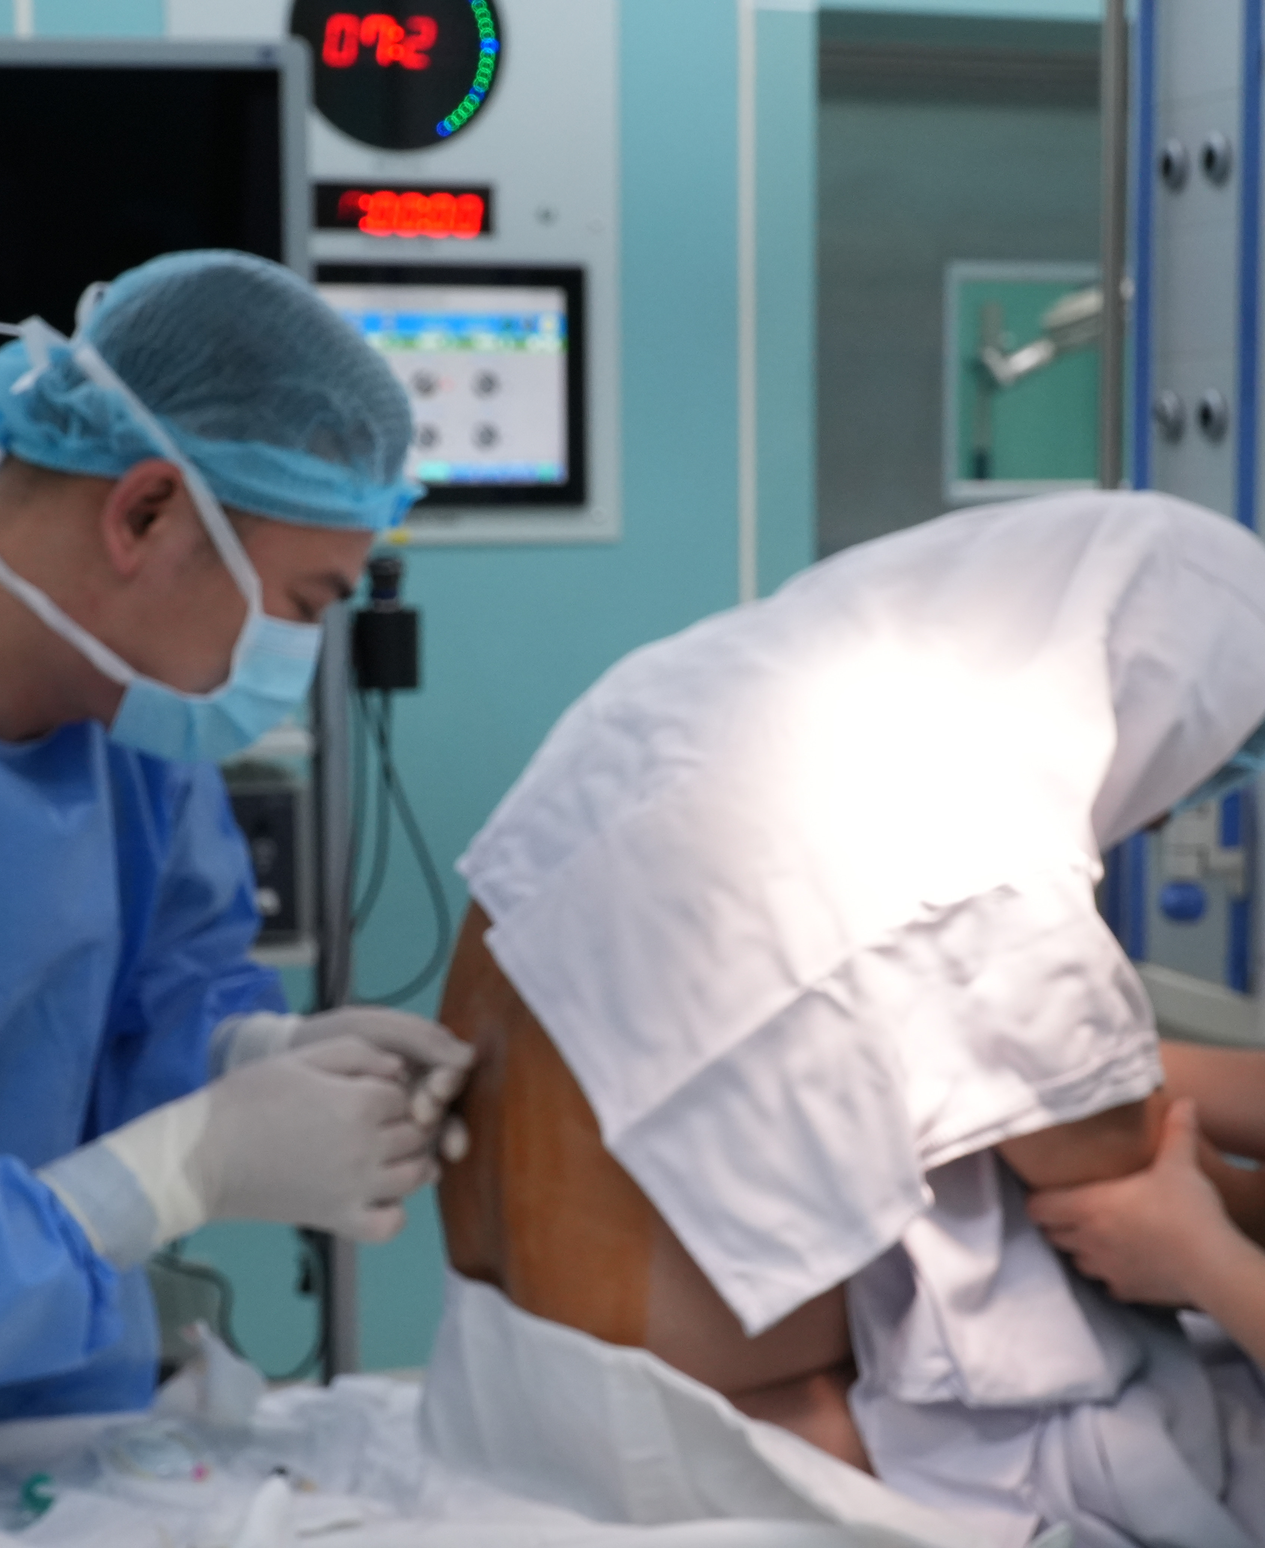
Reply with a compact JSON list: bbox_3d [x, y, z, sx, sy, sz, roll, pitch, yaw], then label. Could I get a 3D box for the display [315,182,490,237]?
[{"bbox_3d":[-0.294,-0.700,3.669,0.245,0.058,0.030,-3,7,-19],"label":"display"}]

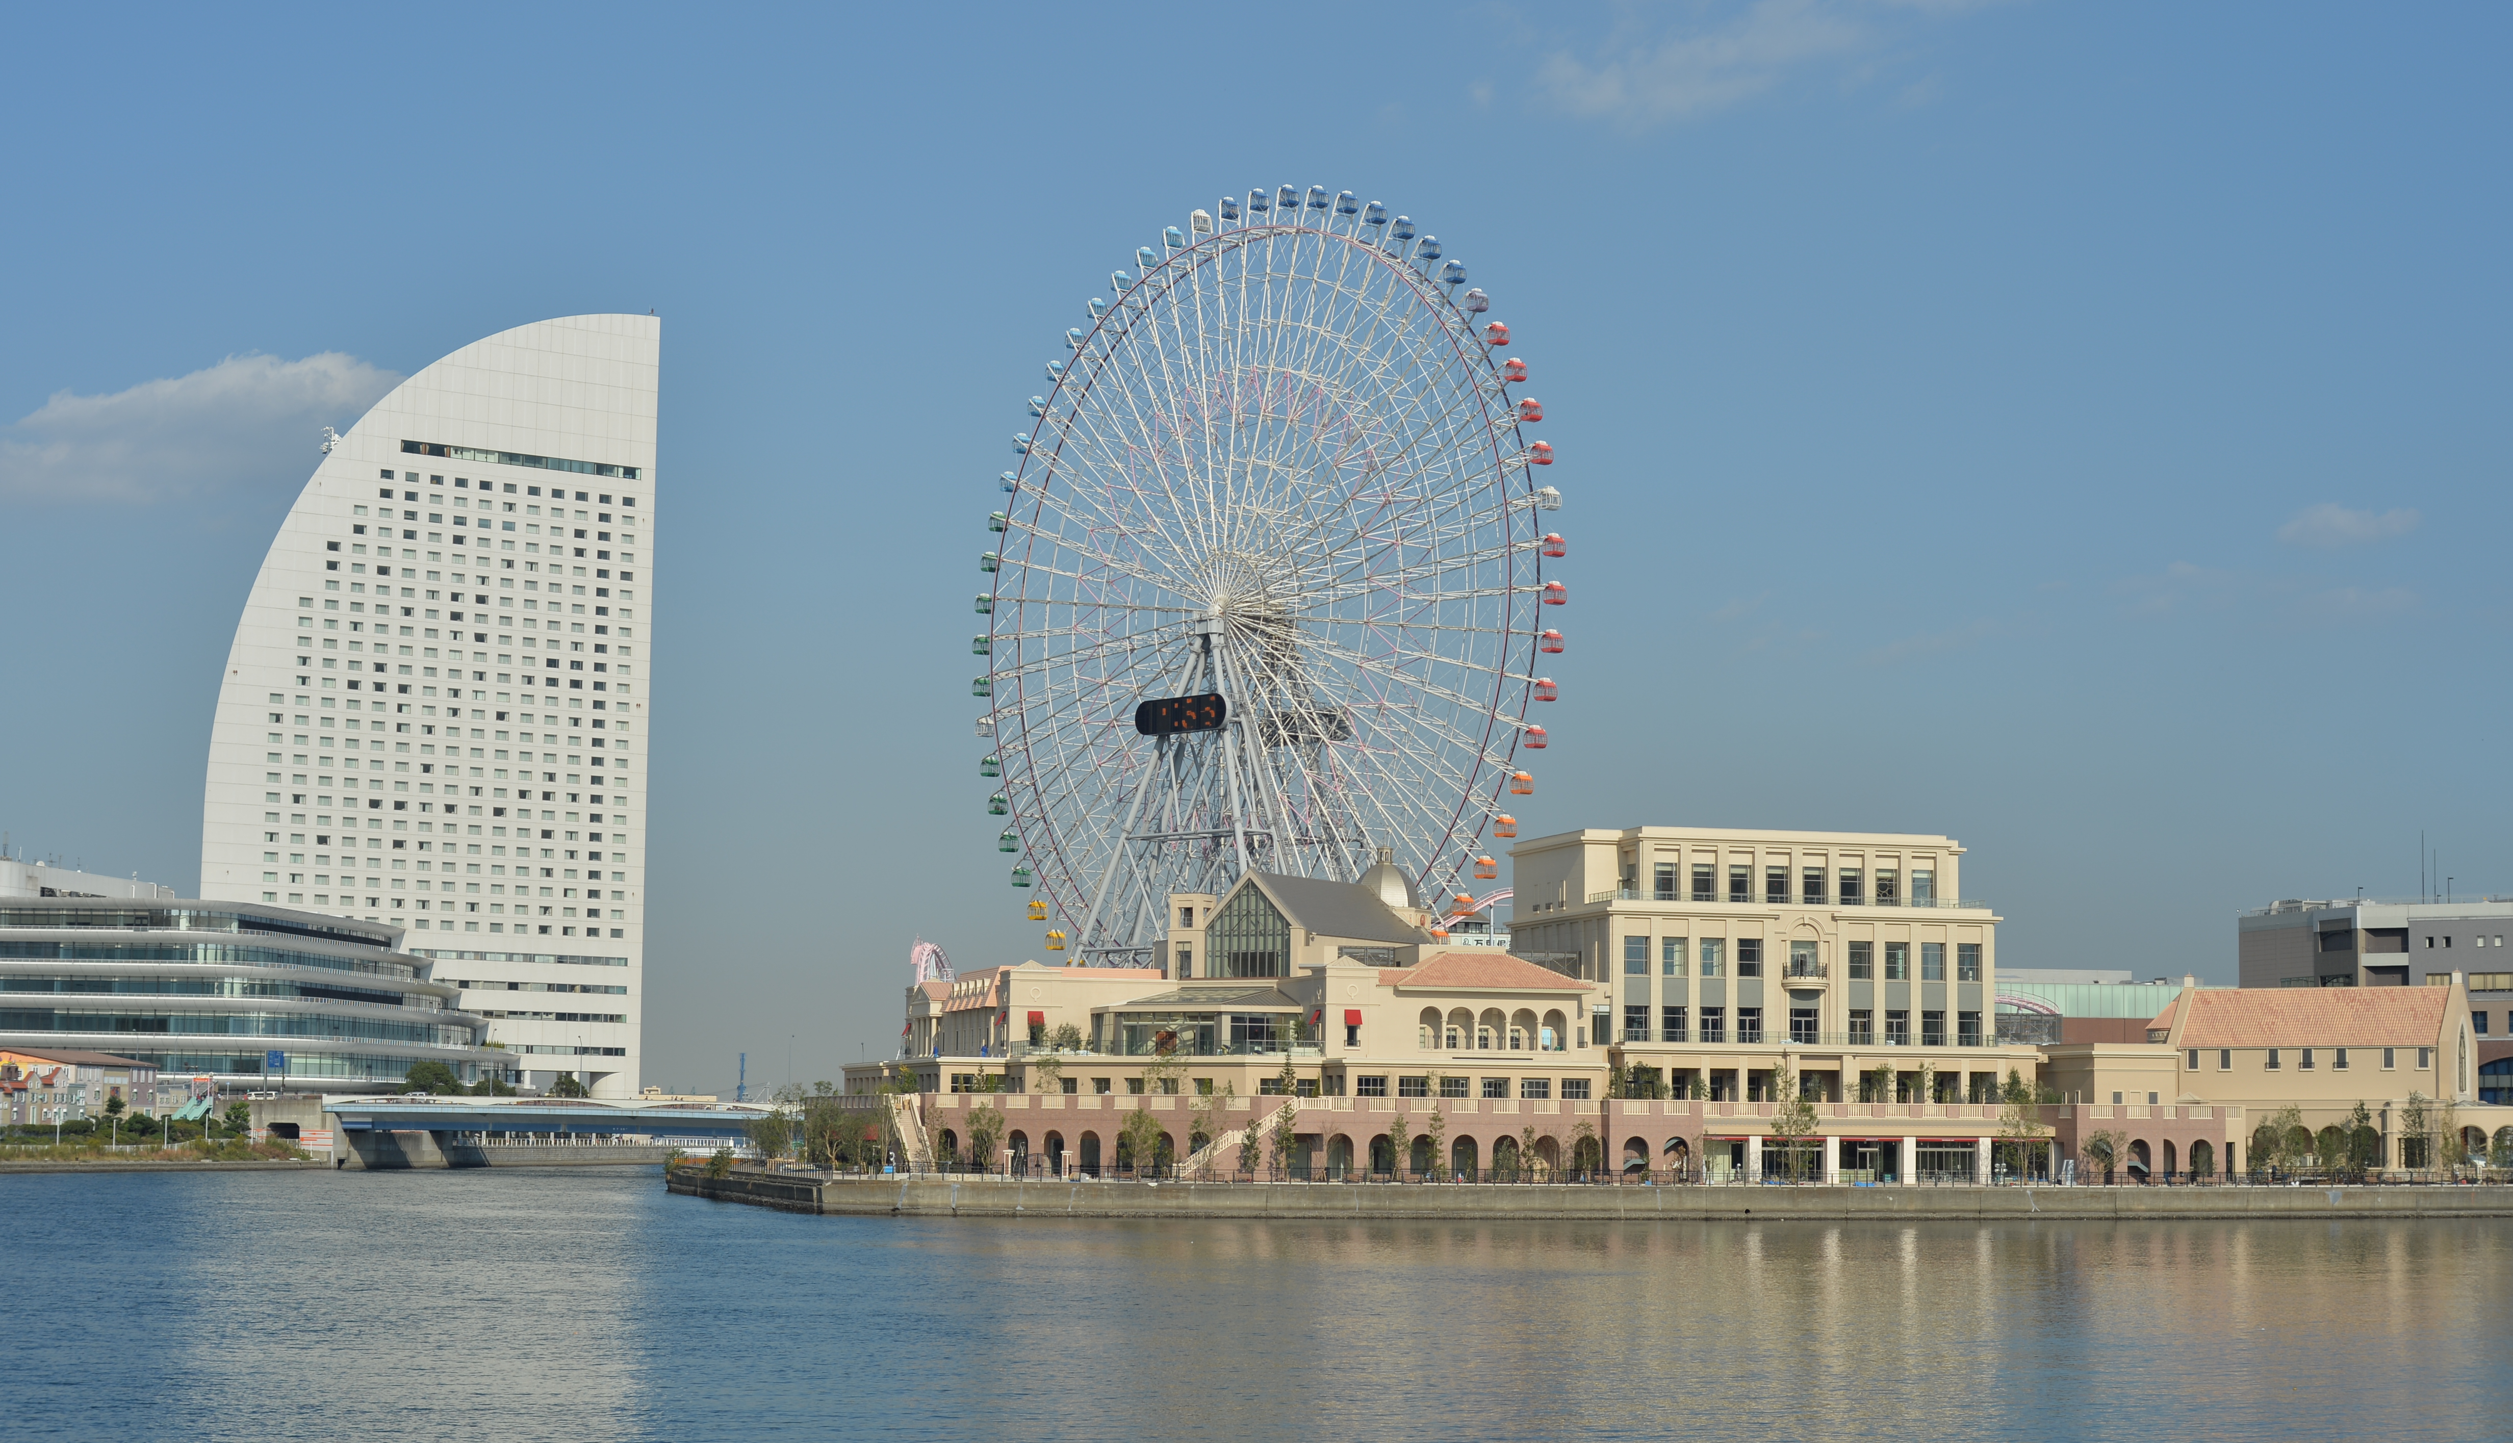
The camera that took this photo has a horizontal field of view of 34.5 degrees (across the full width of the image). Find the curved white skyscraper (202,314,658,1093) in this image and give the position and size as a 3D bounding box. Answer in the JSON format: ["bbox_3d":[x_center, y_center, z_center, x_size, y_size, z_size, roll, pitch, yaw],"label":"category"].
[{"bbox_3d":[-142.905,-1.016,675.480,77.243,139.600,28.000,5,-7,-35],"label":"curved white skyscraper"}]

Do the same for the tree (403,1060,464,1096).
[{"bbox_3d":[-113.496,50.668,557.586,8.400,8.000,8.400,1,-6,0],"label":"tree"}]

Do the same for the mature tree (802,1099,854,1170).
[{"bbox_3d":[-34.261,32.998,323.281,4.300,5.600,4.300,1,-6,0],"label":"mature tree"}]

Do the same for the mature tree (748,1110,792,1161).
[{"bbox_3d":[-43.061,36.714,358.074,3.900,4.800,3.900,1,-6,0],"label":"mature tree"}]

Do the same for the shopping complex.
[{"bbox_3d":[31.372,24.318,337.946,128.077,28.102,56.000,2,-6,-14],"label":"shopping complex"}]

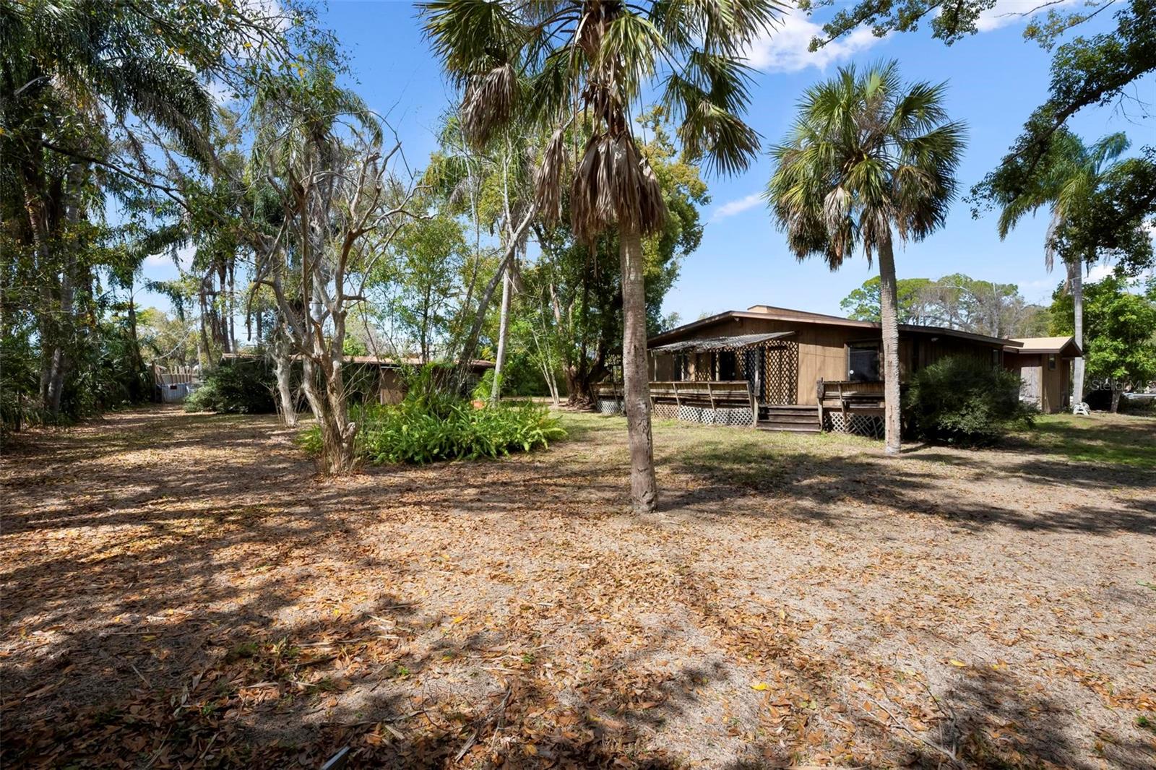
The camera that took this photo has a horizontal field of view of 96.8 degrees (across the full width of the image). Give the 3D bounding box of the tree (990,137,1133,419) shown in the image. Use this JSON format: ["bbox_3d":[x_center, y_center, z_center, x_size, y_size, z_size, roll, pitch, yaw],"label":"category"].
[{"bbox_3d":[26.100,-6.000,27.500,5.900,14.900,5.900,0,0,43],"label":"tree"}]

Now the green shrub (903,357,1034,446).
[{"bbox_3d":[10.700,0.300,14.150,2.900,2.350,3.000,0,0,37],"label":"green shrub"}]

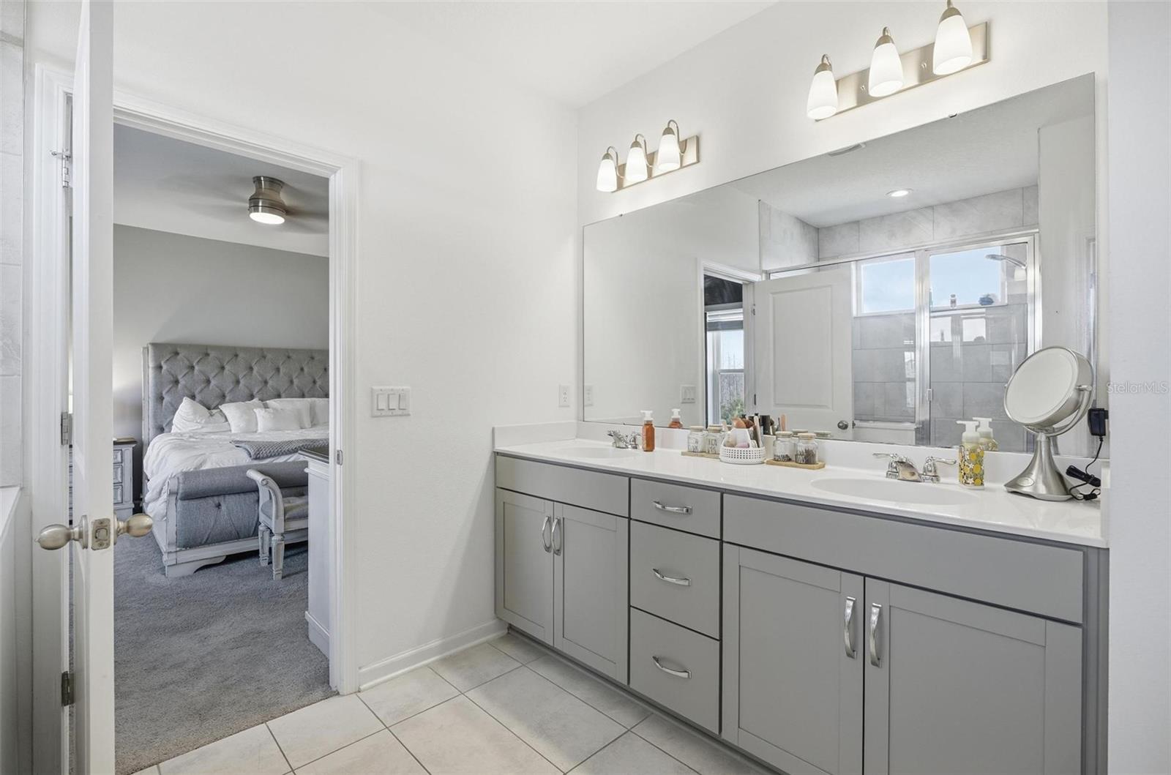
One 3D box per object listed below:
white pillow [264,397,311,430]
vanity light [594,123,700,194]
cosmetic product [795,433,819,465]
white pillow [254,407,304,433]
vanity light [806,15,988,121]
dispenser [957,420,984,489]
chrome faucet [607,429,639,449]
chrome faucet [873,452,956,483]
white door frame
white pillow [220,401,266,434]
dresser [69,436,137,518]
[{"bbox_3d":[-3.169,0.283,5.536,0.480,0.380,0.190,0,-20,-43],"label":"white pillow"},{"bbox_3d":[0.278,-1.105,2.486,0.175,0.236,0.527,0,0,-45],"label":"vanity light"},{"bbox_3d":[0.829,0.231,1.940,0.080,0.107,0.080,0,0,-45],"label":"cosmetic product"},{"bbox_3d":[-3.141,0.332,5.331,0.460,0.290,0.140,0,-20,-43],"label":"white pillow"},{"bbox_3d":[1.012,-1.102,1.742,0.175,0.236,0.527,0,0,-45],"label":"vanity light"},{"bbox_3d":[1.151,0.200,1.554,0.064,0.197,0.062,0,0,33],"label":"dispenser"},{"bbox_3d":[0.160,0.255,2.512,0.210,0.086,0.150,0,0,45],"label":"chrome faucet"},{"bbox_3d":[1.028,0.257,1.650,0.150,0.082,0.231,0,0,-45],"label":"chrome faucet"},{"bbox_3d":[-1.277,0.155,1.819,0.896,2.126,0.140,0,0,-45],"label":"white door frame"},{"bbox_3d":[-3.457,0.301,5.255,0.411,0.361,0.150,0,-20,-45],"label":"white pillow"},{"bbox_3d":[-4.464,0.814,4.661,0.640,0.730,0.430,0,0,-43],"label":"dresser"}]

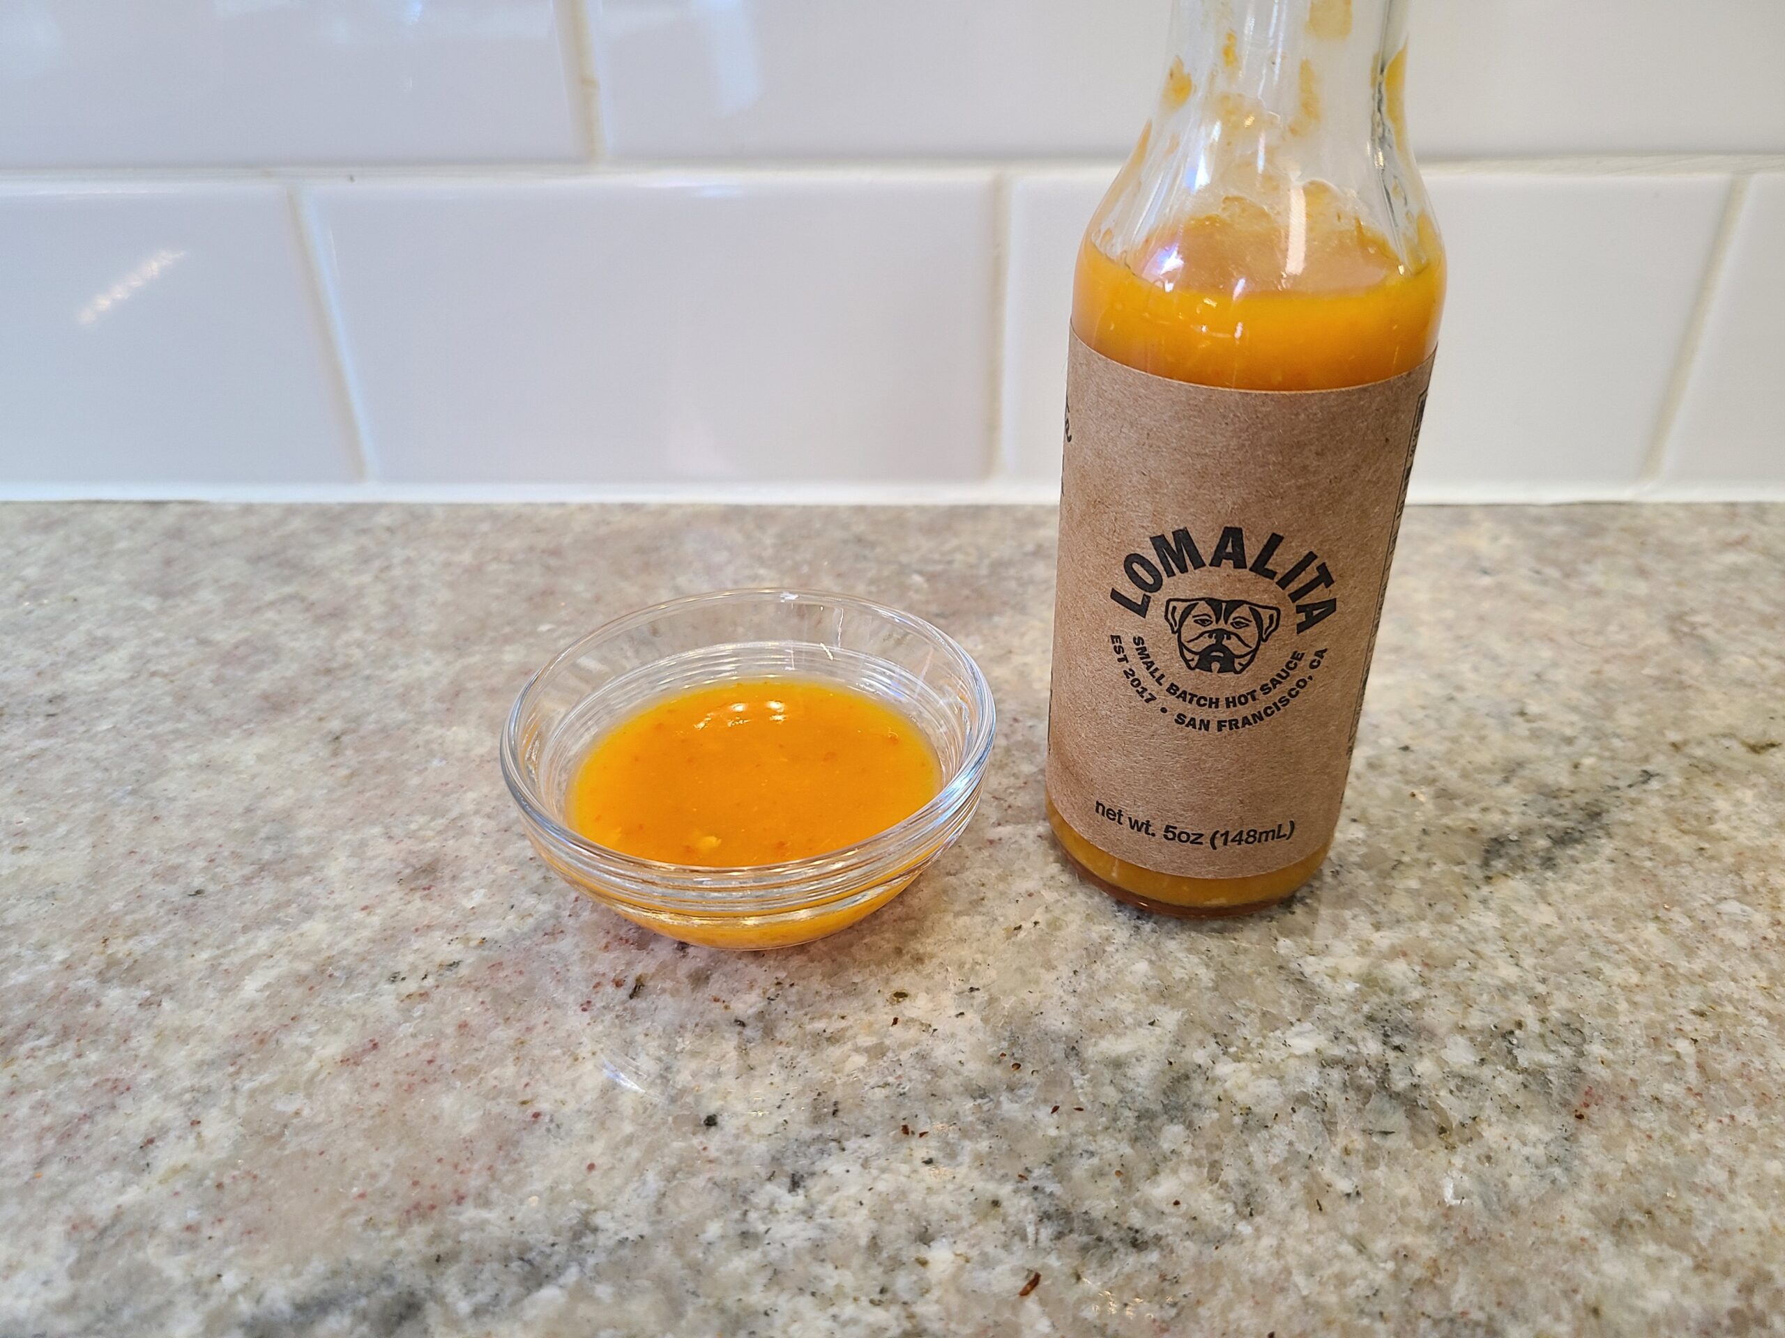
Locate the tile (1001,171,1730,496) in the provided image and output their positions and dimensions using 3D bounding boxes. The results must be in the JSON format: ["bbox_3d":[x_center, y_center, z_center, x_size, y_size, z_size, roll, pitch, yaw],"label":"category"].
[{"bbox_3d":[0.102,-0.077,0.308,0.152,0.074,0.008,0,31,2],"label":"tile"}]

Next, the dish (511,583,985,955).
[{"bbox_3d":[-0.021,0.018,0.205,0.072,0.030,0.072,0,31,2],"label":"dish"}]

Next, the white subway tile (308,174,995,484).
[{"bbox_3d":[-0.053,-0.078,0.313,0.152,0.074,0.008,0,31,2],"label":"white subway tile"}]

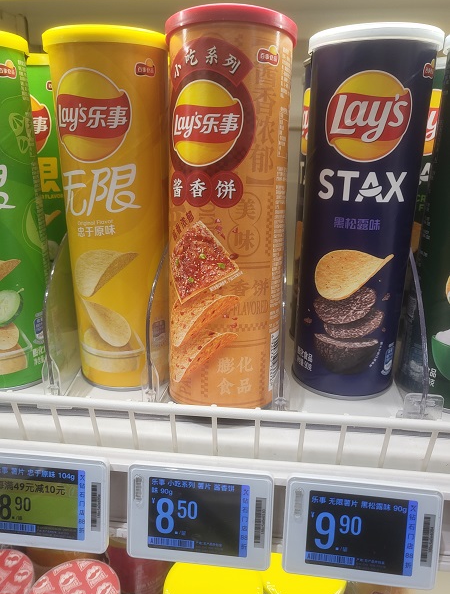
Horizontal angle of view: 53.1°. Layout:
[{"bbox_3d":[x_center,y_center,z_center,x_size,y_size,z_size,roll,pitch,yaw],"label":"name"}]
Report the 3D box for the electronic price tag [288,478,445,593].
[{"bbox_3d":[0.078,0.134,0.262,0.085,0.058,0.012,3,5,6],"label":"electronic price tag"}]

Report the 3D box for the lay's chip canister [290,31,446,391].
[{"bbox_3d":[0.092,-0.050,0.318,0.079,0.234,0.079,6,18,15],"label":"lay's chip canister"}]

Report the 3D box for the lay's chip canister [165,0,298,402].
[{"bbox_3d":[0.001,-0.047,0.298,0.079,0.234,0.079,1,12,0],"label":"lay's chip canister"}]

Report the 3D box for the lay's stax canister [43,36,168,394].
[{"bbox_3d":[-0.074,-0.054,0.327,0.079,0.234,0.079,1,18,4],"label":"lay's stax canister"}]

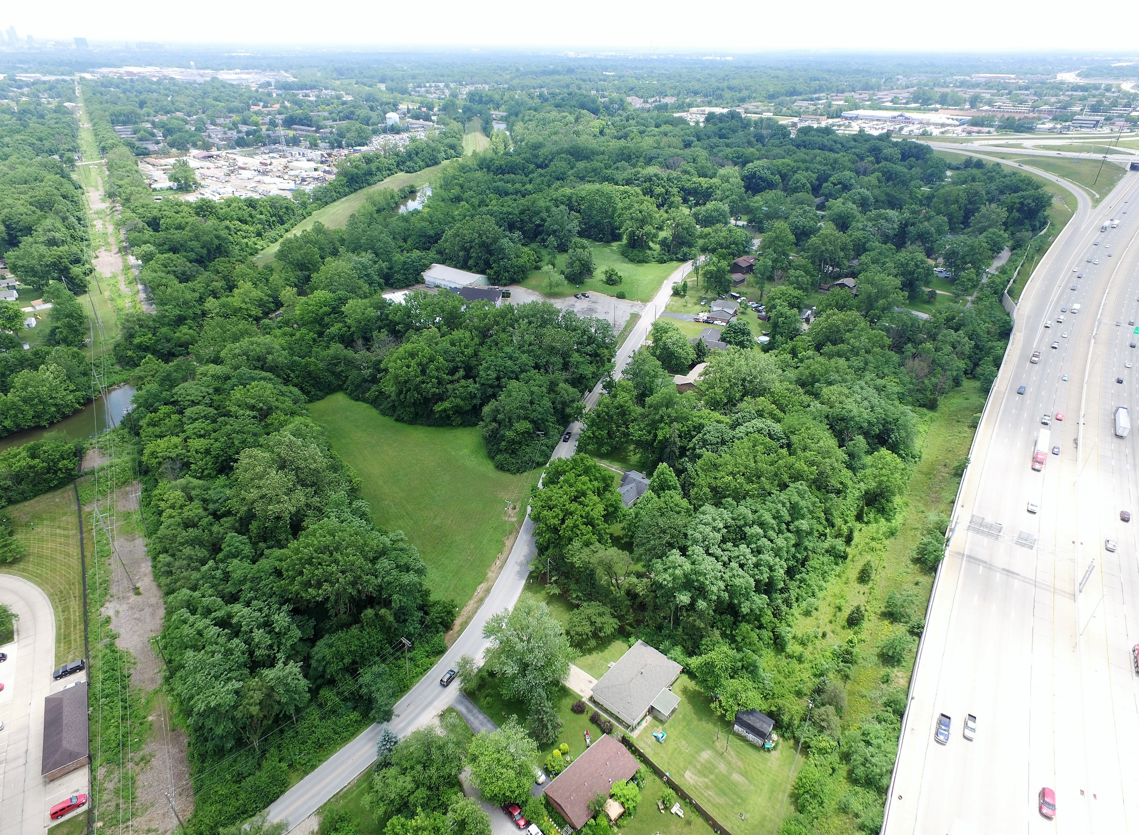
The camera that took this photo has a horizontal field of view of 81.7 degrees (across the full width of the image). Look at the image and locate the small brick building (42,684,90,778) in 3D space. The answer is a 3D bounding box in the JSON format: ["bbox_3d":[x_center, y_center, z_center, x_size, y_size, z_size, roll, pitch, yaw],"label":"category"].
[{"bbox_3d":[-95.580,59.080,125.280,6.950,4.100,18.880,-17,34,-29],"label":"small brick building"}]

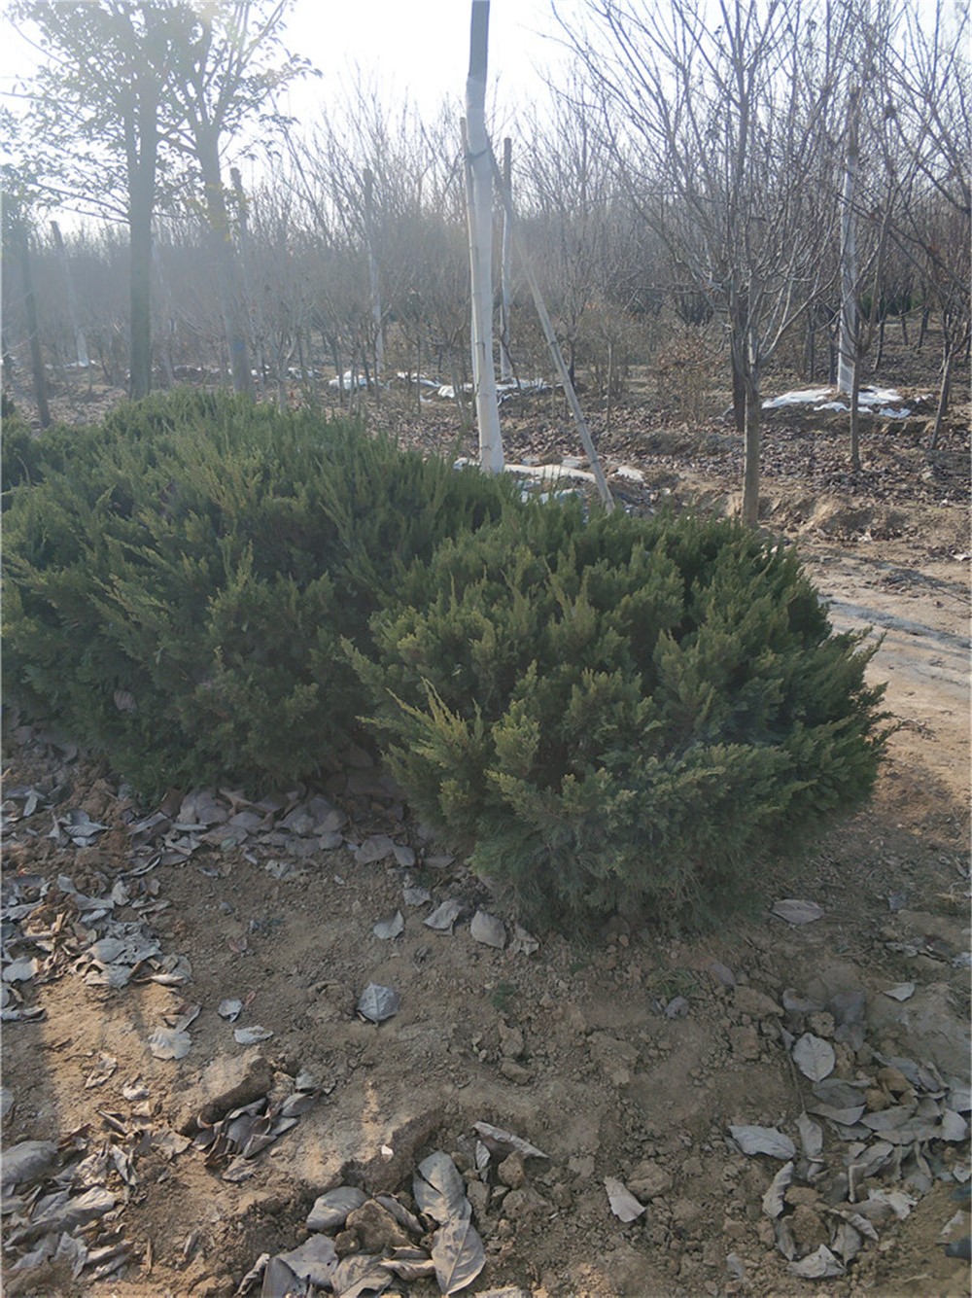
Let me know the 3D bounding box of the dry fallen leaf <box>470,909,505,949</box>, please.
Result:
[{"bbox_3d":[0.009,0.706,2.540,0.080,0.040,0.107,-12,22,-33],"label":"dry fallen leaf"}]

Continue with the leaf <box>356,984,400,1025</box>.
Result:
[{"bbox_3d":[-0.254,0.817,2.335,0.100,0.025,0.135,-5,18,-9],"label":"leaf"}]

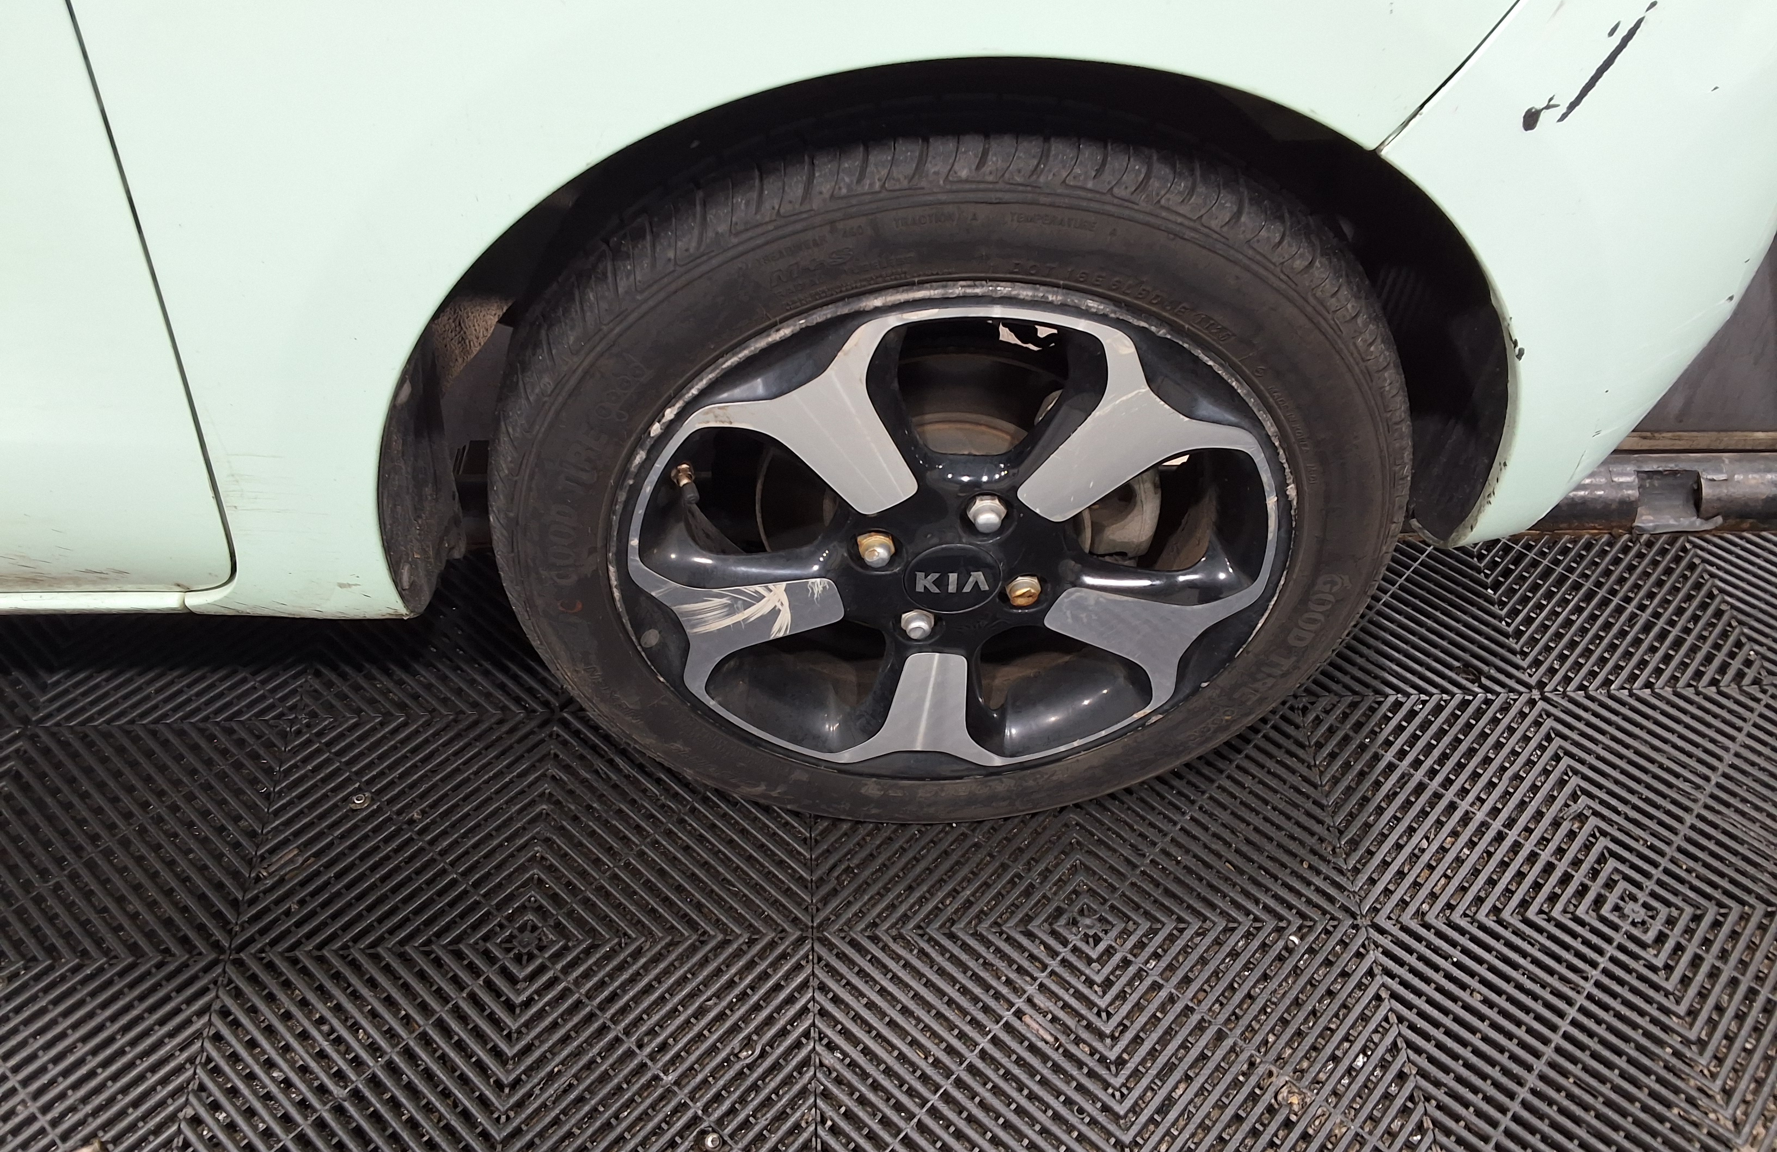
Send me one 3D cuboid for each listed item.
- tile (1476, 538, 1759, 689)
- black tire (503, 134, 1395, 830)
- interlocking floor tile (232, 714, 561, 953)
[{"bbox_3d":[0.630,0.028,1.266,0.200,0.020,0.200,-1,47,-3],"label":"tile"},{"bbox_3d":[0.035,-0.064,0.936,0.556,0.556,0.175,-1,47,-3],"label":"black tire"},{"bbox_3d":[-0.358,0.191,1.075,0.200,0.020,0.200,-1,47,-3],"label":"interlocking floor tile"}]

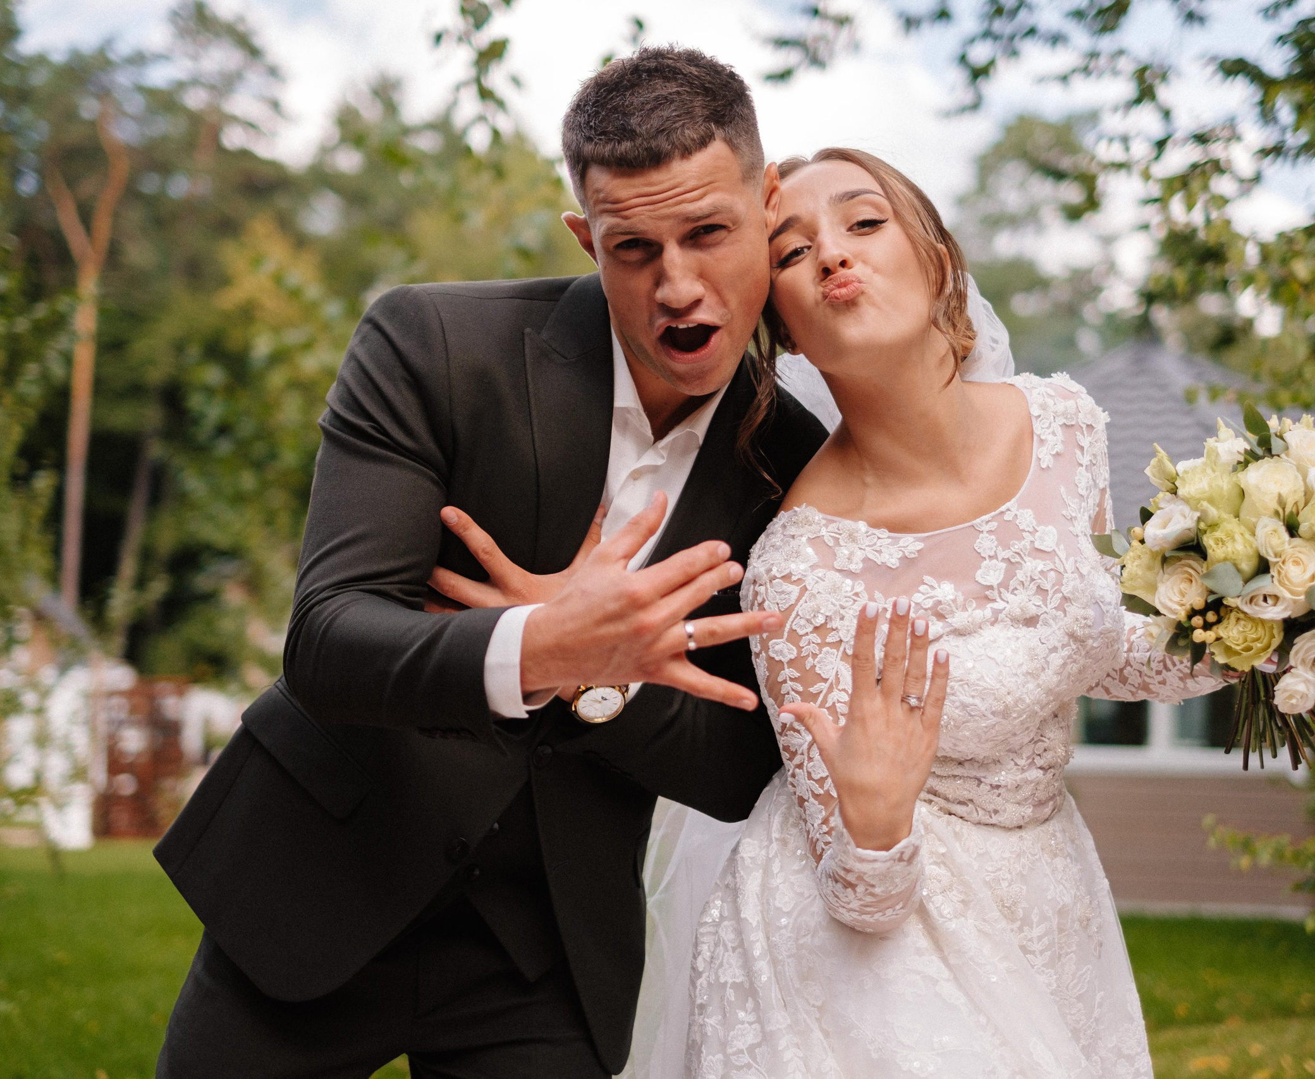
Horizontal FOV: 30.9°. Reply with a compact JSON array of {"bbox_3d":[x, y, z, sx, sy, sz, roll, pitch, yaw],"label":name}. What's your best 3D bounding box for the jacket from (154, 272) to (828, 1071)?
[{"bbox_3d":[-0.126,0.106,2.050,0.490,0.660,0.370,17,13,-9],"label":"jacket"}]

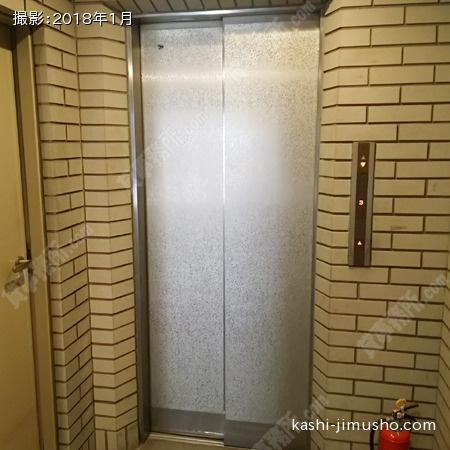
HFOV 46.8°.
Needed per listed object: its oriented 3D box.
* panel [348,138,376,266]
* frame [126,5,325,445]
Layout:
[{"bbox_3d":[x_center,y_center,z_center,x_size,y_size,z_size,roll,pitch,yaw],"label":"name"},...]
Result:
[{"bbox_3d":[0.546,-0.079,2.073,0.089,0.495,0.025,2,10,10],"label":"panel"},{"bbox_3d":[-0.006,0.092,2.394,0.844,2.018,0.119,2,10,10],"label":"frame"}]

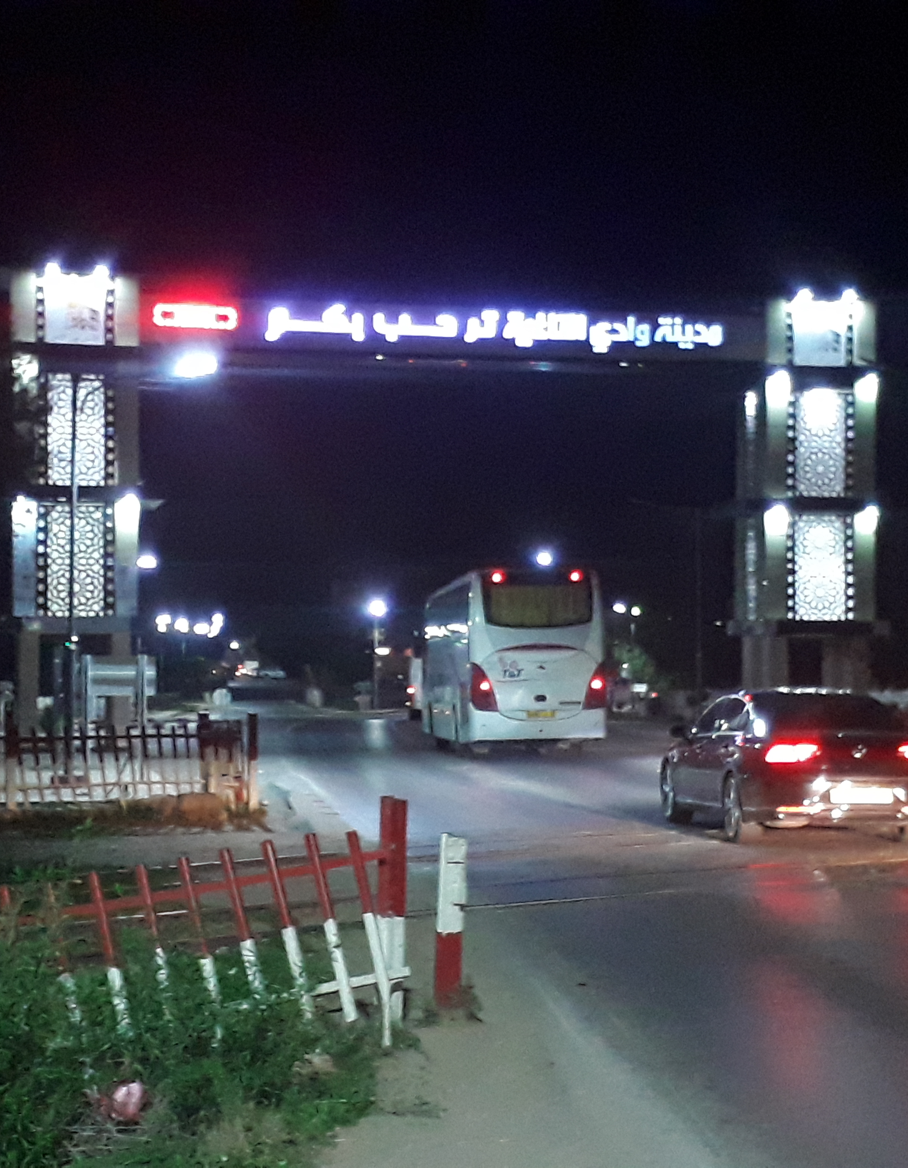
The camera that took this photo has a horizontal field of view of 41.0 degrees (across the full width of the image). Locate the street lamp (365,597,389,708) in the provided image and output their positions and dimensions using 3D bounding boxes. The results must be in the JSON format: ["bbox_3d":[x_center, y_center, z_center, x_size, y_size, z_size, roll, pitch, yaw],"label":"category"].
[{"bbox_3d":[-3.180,2.830,50.000,0.700,4.600,0.600,0,-4,0],"label":"street lamp"}]

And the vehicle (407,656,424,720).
[{"bbox_3d":[-0.760,3.830,45.600,2.000,2.300,5.300,0,-4,-3],"label":"vehicle"}]

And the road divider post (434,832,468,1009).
[{"bbox_3d":[-0.014,1.530,5.550,0.120,0.800,0.120,2,-4,-6],"label":"road divider post"}]

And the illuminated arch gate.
[{"bbox_3d":[0.000,-1.800,30.800,21.200,11.000,2.600,1,-4,-5],"label":"illuminated arch gate"}]

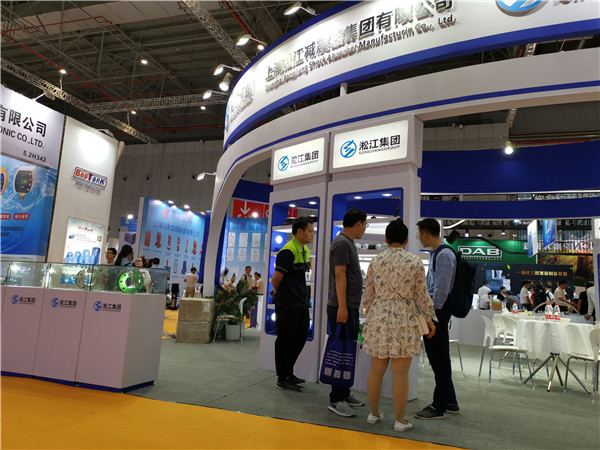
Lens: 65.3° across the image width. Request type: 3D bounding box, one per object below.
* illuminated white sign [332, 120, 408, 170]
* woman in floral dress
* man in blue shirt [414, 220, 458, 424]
[{"bbox_3d":[0.776,-0.854,5.114,0.930,0.410,0.080,-4,-11,39],"label":"illuminated white sign"},{"bbox_3d":[0.773,0.731,3.717,0.540,1.600,0.340,-1,-10,28],"label":"woman in floral dress"},{"bbox_3d":[1.192,0.767,4.106,0.420,1.700,0.480,0,-10,21],"label":"man in blue shirt"}]

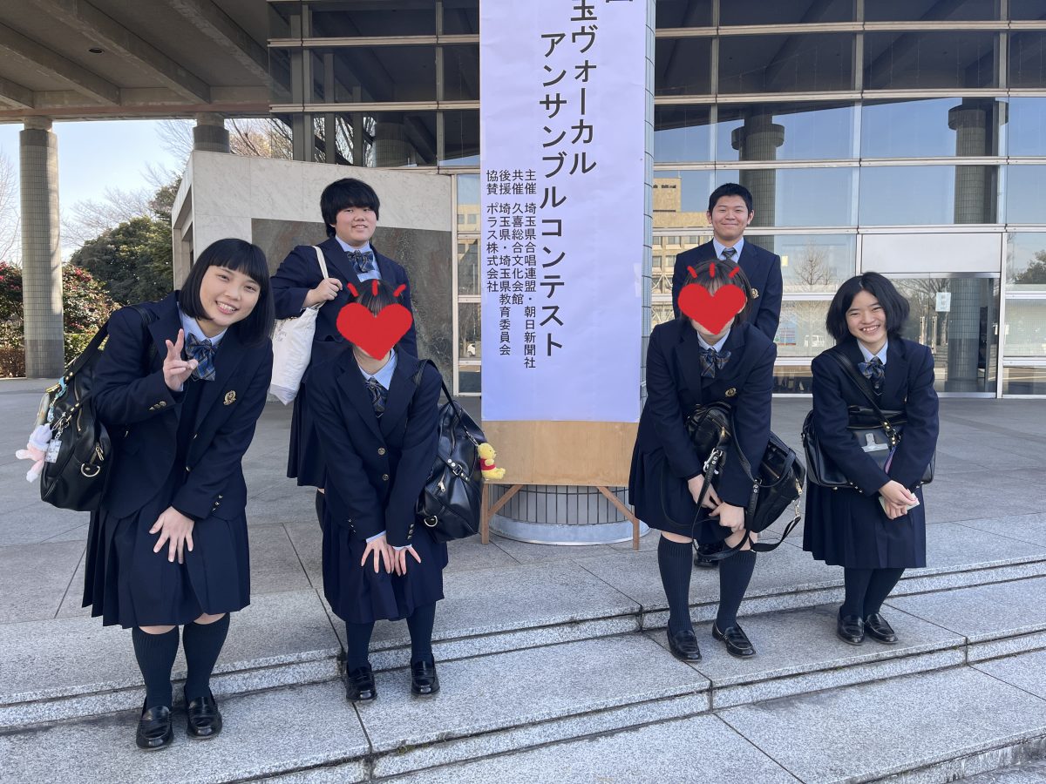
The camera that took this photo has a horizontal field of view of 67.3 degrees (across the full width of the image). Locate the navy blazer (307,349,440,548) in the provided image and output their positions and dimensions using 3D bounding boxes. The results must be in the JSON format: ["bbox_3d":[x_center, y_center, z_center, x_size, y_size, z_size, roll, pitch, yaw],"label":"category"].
[{"bbox_3d":[-0.460,0.151,2.444,0.420,0.565,0.460,-1,4,-12],"label":"navy blazer"}]

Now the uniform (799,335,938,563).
[{"bbox_3d":[1.286,0.217,2.939,0.450,0.832,0.440,1,4,13],"label":"uniform"}]

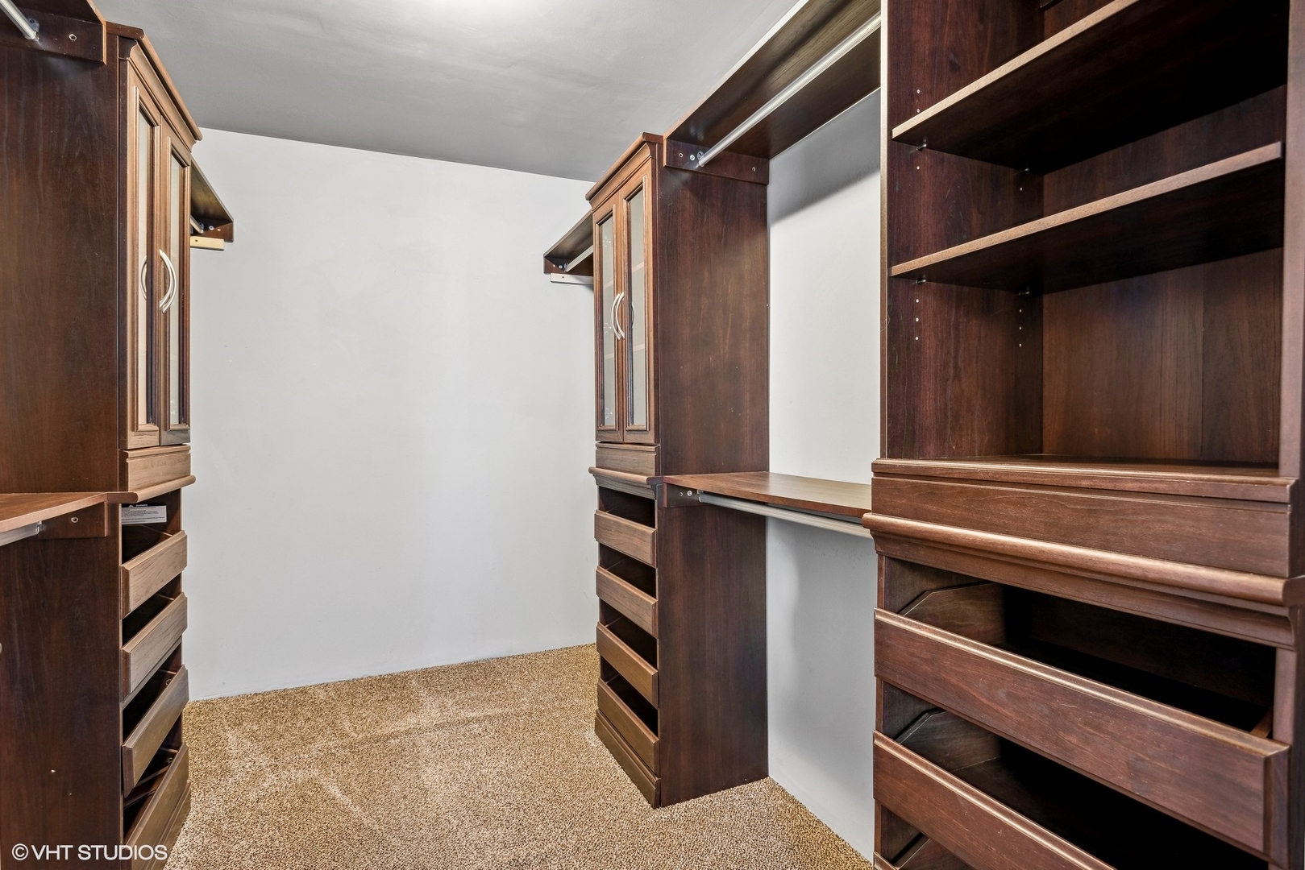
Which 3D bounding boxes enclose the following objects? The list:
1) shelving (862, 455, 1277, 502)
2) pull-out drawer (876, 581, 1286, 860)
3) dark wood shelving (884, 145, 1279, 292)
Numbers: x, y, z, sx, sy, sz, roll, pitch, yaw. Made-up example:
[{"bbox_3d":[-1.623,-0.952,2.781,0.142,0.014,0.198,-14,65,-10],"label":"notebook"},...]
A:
[{"bbox_3d":[0.666,0.052,0.977,0.404,0.026,0.560,0,0,-23],"label":"shelving"},{"bbox_3d":[0.645,0.331,0.967,0.374,0.134,0.547,0,0,-23],"label":"pull-out drawer"},{"bbox_3d":[0.678,-0.275,0.987,0.375,0.017,0.531,0,0,-23],"label":"dark wood shelving"}]

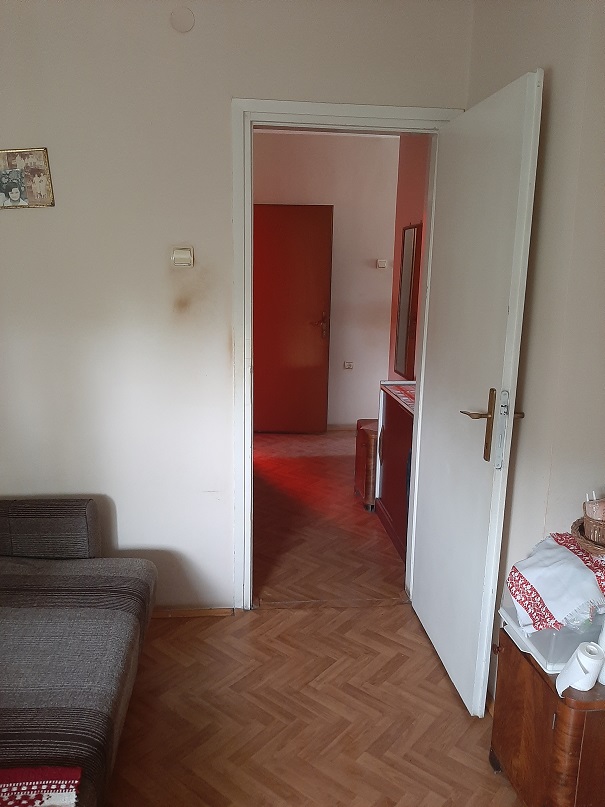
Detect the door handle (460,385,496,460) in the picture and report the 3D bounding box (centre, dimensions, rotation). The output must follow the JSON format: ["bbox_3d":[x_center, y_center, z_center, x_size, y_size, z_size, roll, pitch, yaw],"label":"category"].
[{"bbox_3d":[0.543,0.059,1.905,0.060,0.230,0.140,-1,12,-7],"label":"door handle"}]

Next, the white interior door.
[{"bbox_3d":[0.562,0.009,2.152,0.043,1.990,0.715,-1,12,-7],"label":"white interior door"}]

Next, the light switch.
[{"bbox_3d":[-0.453,-0.554,2.287,0.080,0.077,0.020,0,12,-5],"label":"light switch"}]

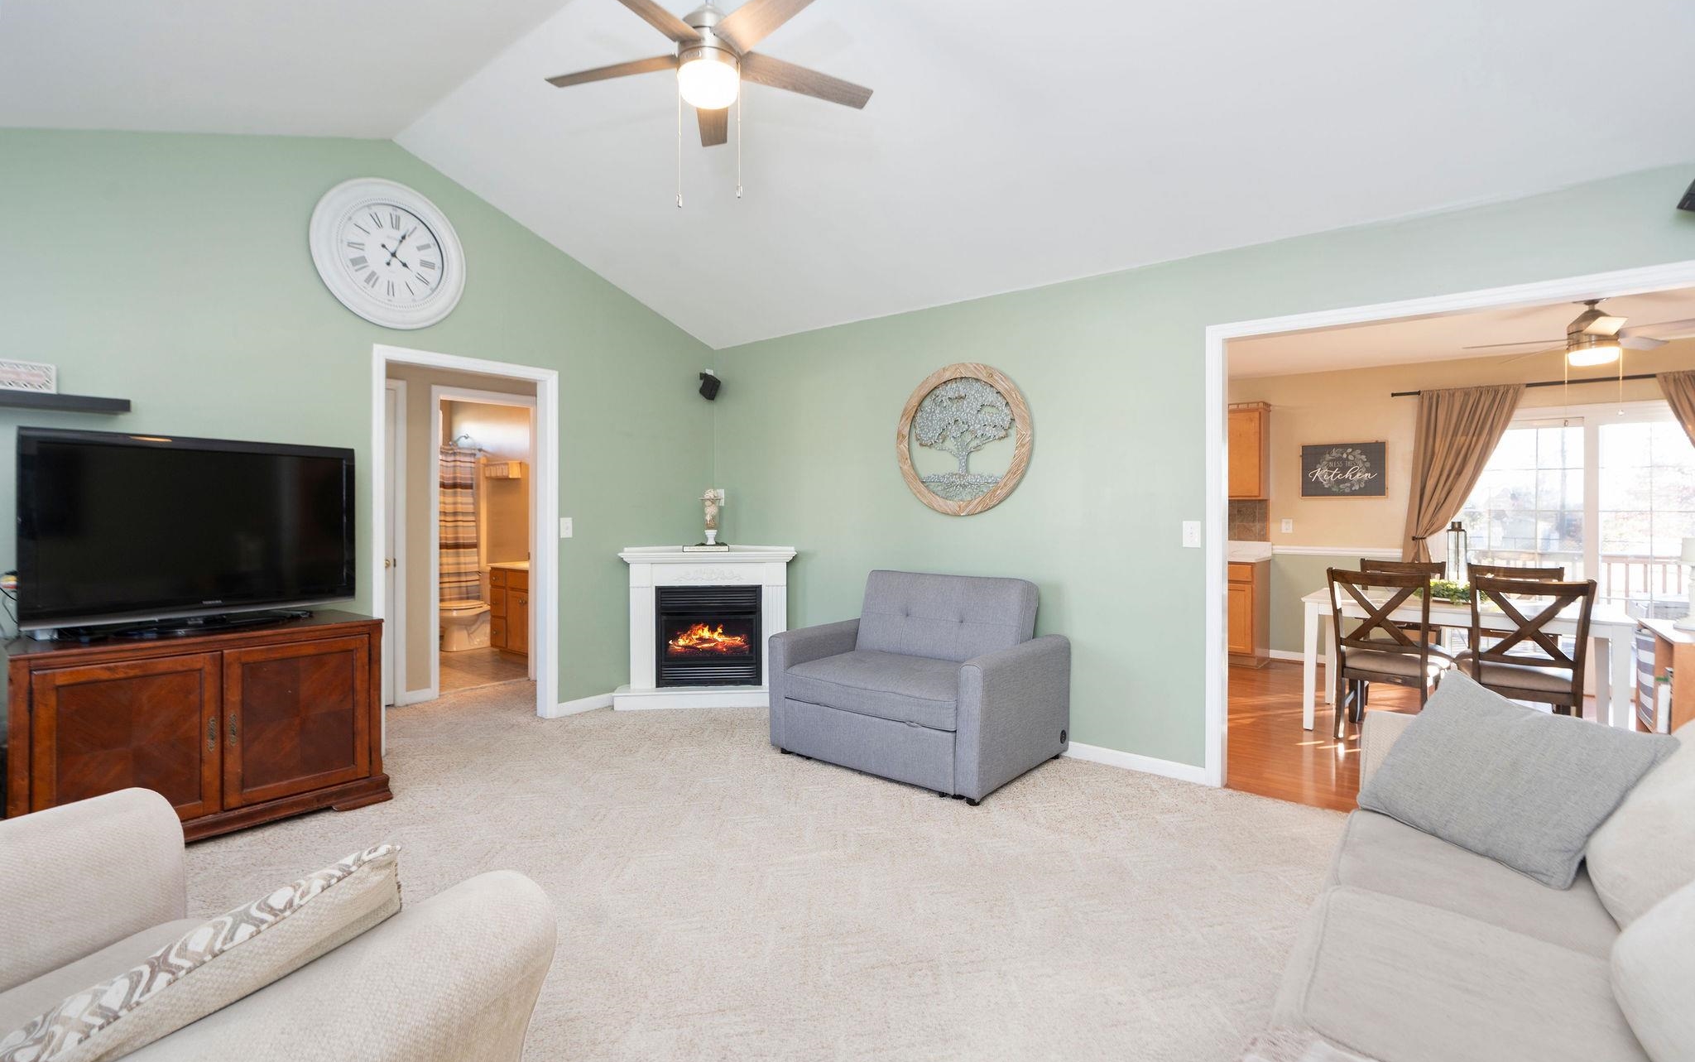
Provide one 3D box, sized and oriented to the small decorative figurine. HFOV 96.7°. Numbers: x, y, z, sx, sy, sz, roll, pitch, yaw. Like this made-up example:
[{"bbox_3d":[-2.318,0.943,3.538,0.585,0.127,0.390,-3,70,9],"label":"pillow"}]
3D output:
[{"bbox_3d":[-0.897,-0.096,4.979,0.125,0.385,0.125,0,1,-5],"label":"small decorative figurine"}]

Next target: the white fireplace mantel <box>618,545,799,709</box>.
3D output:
[{"bbox_3d":[-0.940,0.615,5.168,1.170,1.030,0.690,0,1,-7],"label":"white fireplace mantel"}]

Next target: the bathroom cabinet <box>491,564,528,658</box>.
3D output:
[{"bbox_3d":[-2.572,0.694,6.457,0.860,0.820,0.540,1,2,38],"label":"bathroom cabinet"}]

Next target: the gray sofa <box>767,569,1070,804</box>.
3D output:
[{"bbox_3d":[0.359,0.706,3.911,1.240,0.910,0.870,1,2,38],"label":"gray sofa"}]

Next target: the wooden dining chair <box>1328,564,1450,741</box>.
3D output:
[{"bbox_3d":[3.069,0.692,4.257,0.540,0.955,0.460,-1,2,-44],"label":"wooden dining chair"}]

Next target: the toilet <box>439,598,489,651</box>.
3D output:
[{"bbox_3d":[-3.523,0.716,6.964,0.430,0.730,0.700,1,1,38],"label":"toilet"}]

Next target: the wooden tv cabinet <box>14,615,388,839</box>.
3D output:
[{"bbox_3d":[-2.598,0.791,3.054,0.590,0.780,1.140,1,2,38],"label":"wooden tv cabinet"}]

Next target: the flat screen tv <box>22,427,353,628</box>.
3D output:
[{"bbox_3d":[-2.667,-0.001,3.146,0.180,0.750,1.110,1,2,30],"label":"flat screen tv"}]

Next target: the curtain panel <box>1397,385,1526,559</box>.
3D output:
[{"bbox_3d":[4.627,0.010,5.701,0.700,2.150,0.120,1,1,38],"label":"curtain panel"}]

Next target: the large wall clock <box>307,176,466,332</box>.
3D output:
[{"bbox_3d":[-2.300,-1.397,3.818,0.060,0.722,0.722,1,1,38],"label":"large wall clock"}]

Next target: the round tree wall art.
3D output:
[{"bbox_3d":[0.632,-0.511,4.210,0.850,0.850,0.035,1,2,38],"label":"round tree wall art"}]

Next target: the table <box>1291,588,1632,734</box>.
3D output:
[{"bbox_3d":[3.457,0.788,4.304,1.365,0.765,0.920,1,1,41],"label":"table"}]

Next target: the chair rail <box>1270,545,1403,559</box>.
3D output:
[{"bbox_3d":[4.048,0.169,6.237,0.930,0.075,0.030,1,1,38],"label":"chair rail"}]

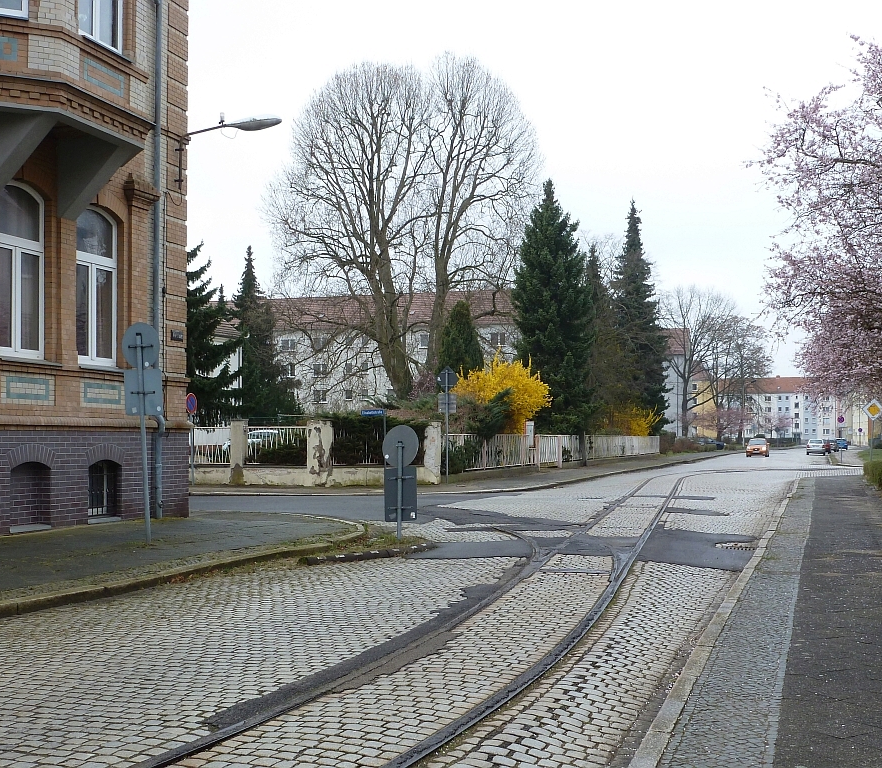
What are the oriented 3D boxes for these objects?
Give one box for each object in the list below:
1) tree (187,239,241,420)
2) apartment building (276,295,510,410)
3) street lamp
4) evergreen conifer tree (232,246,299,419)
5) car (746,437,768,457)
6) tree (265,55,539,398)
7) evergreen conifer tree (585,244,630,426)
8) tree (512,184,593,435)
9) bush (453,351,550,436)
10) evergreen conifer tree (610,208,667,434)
[{"bbox_3d":[-10.156,-1.677,39.152,4.300,10.270,4.300,0,-3,0],"label":"tree"},{"bbox_3d":[-5.458,-1.167,107.828,33.800,17.400,11.000,-1,-3,16],"label":"apartment building"},{"bbox_3d":[-3.429,-3.806,16.032,1.800,1.240,0.300,-1,-3,12],"label":"street lamp"},{"bbox_3d":[-8.586,-1.351,46.145,3.780,10.390,3.780,0,-3,0],"label":"evergreen conifer tree"},{"bbox_3d":[23.781,4.739,73.350,1.600,1.480,3.500,-1,-3,22],"label":"car"},{"bbox_3d":[-2.161,-7.305,55.488,15.410,23.320,14.500,0,-3,0],"label":"tree"},{"bbox_3d":[10.928,-2.264,66.226,3.730,14.540,3.730,0,-3,0],"label":"evergreen conifer tree"},{"bbox_3d":[5.680,-3.148,49.249,4.240,14.430,4.240,0,-3,0],"label":"tree"},{"bbox_3d":[2.554,1.062,40.503,4.070,4.750,3.600,-1,-3,14],"label":"bush"},{"bbox_3d":[15.495,-4.377,76.358,4.620,19.870,4.620,0,-3,0],"label":"evergreen conifer tree"}]

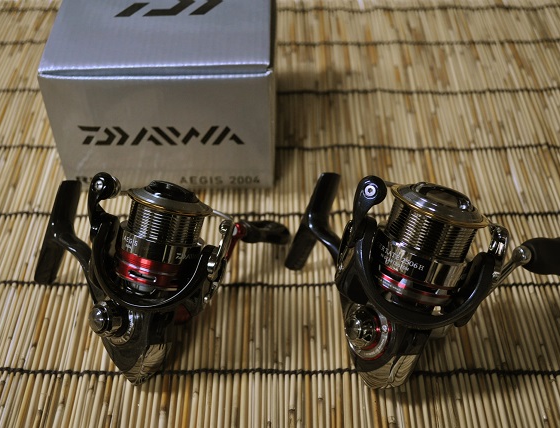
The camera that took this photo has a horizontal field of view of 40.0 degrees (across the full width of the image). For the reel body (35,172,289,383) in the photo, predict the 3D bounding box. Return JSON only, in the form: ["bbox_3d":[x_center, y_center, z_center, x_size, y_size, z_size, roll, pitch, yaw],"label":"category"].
[{"bbox_3d":[-0.065,0.027,0.412,0.106,0.106,0.124,24,15,29],"label":"reel body"}]

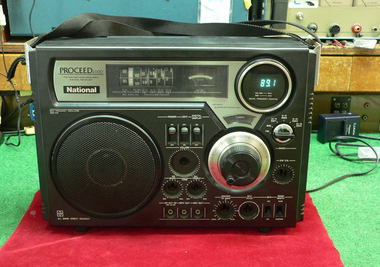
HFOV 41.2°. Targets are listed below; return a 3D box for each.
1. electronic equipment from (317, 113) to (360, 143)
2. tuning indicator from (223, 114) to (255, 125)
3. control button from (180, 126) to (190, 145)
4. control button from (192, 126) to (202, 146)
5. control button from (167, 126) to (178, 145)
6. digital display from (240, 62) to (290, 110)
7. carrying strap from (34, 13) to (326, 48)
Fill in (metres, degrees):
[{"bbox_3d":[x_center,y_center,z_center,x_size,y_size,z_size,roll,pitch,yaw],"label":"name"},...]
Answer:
[{"bbox_3d":[0.315,-0.010,1.063,0.080,0.055,0.029,-3,18,-11],"label":"electronic equipment"},{"bbox_3d":[0.062,-0.018,0.649,0.041,0.016,0.005,0,17,0],"label":"tuning indicator"},{"bbox_3d":[-0.006,0.003,0.646,0.013,0.025,0.009,0,17,0],"label":"control button"},{"bbox_3d":[0.009,0.003,0.646,0.013,0.025,0.009,0,17,0],"label":"control button"},{"bbox_3d":[-0.023,0.003,0.646,0.013,0.025,0.009,0,17,0],"label":"control button"},{"bbox_3d":[0.094,-0.060,0.632,0.064,0.064,0.012,0,17,0],"label":"digital display"},{"bbox_3d":[-0.020,-0.138,0.668,0.370,0.042,0.065,0,17,0],"label":"carrying strap"}]

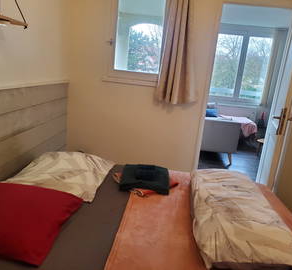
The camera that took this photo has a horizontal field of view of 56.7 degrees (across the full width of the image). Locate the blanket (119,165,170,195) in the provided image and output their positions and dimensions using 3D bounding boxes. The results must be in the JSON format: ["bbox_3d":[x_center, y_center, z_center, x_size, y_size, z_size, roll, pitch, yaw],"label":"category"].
[{"bbox_3d":[-0.003,0.309,1.910,0.330,0.068,0.330,7,13,4],"label":"blanket"}]

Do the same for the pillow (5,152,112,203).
[{"bbox_3d":[-0.581,0.224,1.870,0.610,0.140,0.650,7,13,4],"label":"pillow"}]

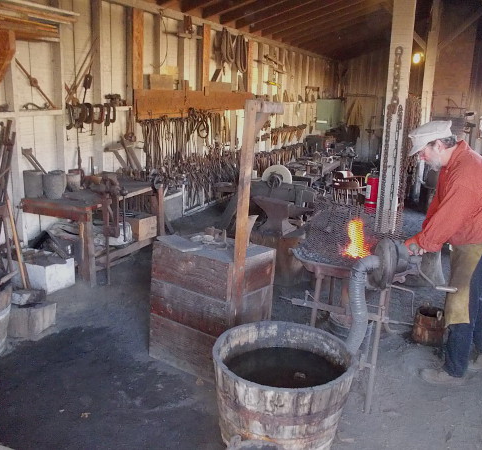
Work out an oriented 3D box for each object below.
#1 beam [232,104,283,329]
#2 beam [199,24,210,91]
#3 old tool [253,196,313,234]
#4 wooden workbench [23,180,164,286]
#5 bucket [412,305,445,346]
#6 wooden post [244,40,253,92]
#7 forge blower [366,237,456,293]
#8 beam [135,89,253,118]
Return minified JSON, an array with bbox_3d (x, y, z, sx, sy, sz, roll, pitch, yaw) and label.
[{"bbox_3d":[0.093,0.127,2.780,0.260,1.580,0.090,-1,16,-15],"label":"beam"},{"bbox_3d":[-0.503,-2.445,7.400,0.050,0.957,0.200,8,16,21],"label":"beam"},{"bbox_3d":[0.358,-0.071,4.591,0.640,0.280,0.190,10,17,28],"label":"old tool"},{"bbox_3d":[-1.444,-0.002,5.165,0.800,0.700,1.420,8,16,21],"label":"wooden workbench"},{"bbox_3d":[1.384,0.726,3.667,0.230,0.245,0.230,8,16,22],"label":"bucket"},{"bbox_3d":[0.179,-2.852,9.016,0.050,0.919,0.200,8,16,21],"label":"wooden post"},{"bbox_3d":[0.960,0.215,2.820,0.470,0.310,0.290,1,15,-3],"label":"forge blower"},{"bbox_3d":[-0.510,-1.831,7.544,0.050,0.310,3.830,8,16,21],"label":"beam"}]

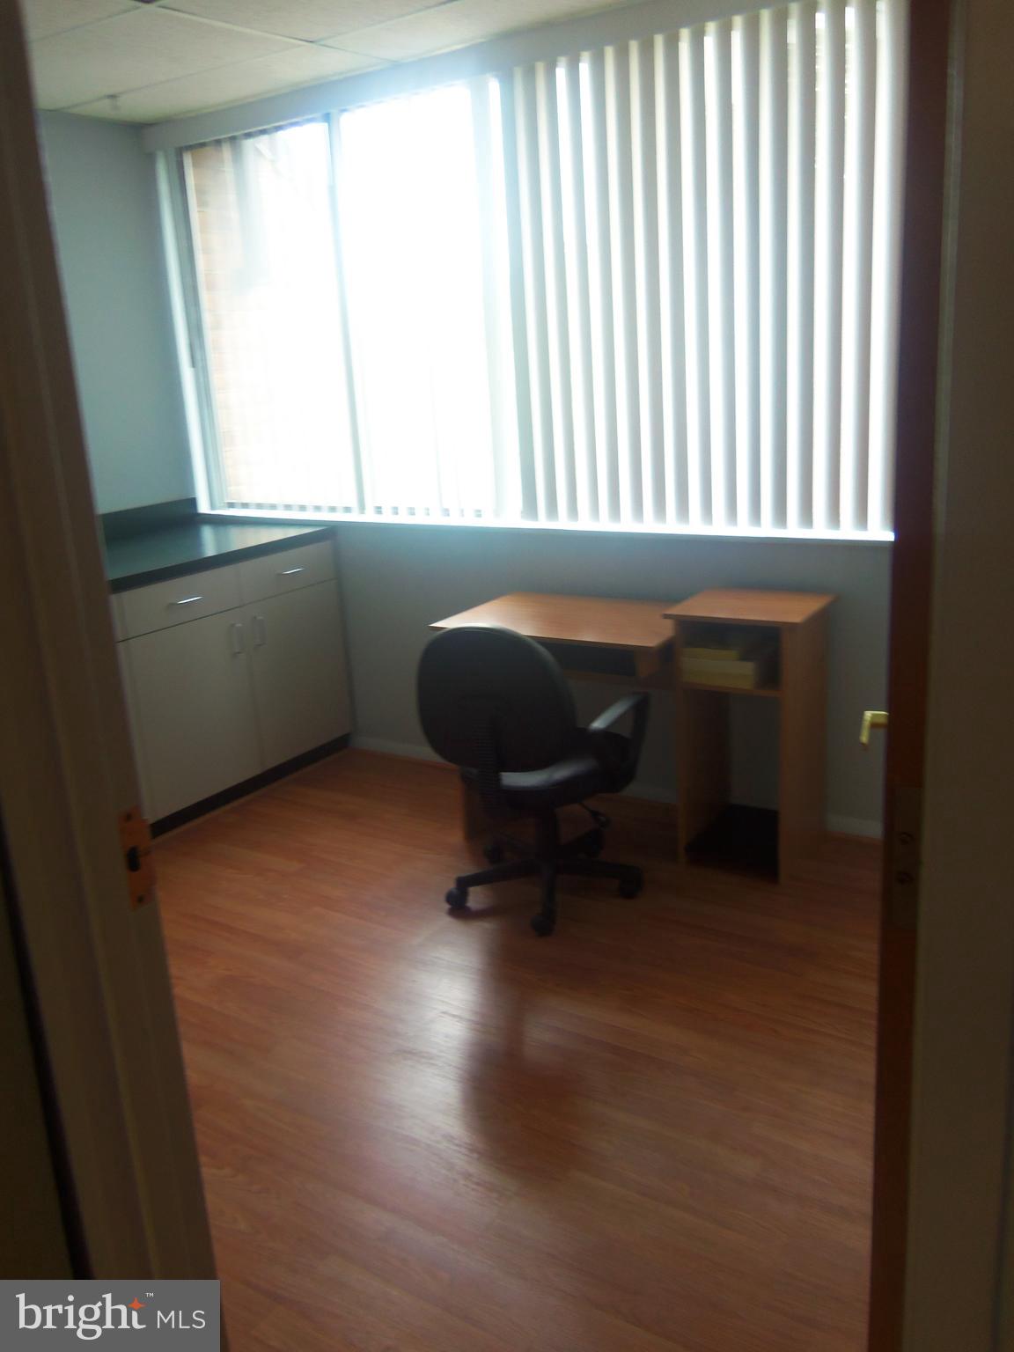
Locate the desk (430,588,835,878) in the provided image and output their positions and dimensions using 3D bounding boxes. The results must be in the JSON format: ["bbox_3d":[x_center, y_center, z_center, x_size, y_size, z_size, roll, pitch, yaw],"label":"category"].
[{"bbox_3d":[0.404,0.147,3.512,1.175,0.784,0.555,7,19,32],"label":"desk"}]

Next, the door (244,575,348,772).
[{"bbox_3d":[-0.820,-0.004,4.334,0.025,0.651,0.511,7,19,32],"label":"door"}]

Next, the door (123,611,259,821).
[{"bbox_3d":[-1.100,0.131,3.919,0.025,0.651,0.520,7,19,32],"label":"door"}]

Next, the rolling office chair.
[{"bbox_3d":[0.105,0.223,3.174,0.623,0.859,0.623,7,19,32],"label":"rolling office chair"}]

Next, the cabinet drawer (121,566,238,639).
[{"bbox_3d":[-1.123,-0.264,3.812,0.030,0.161,0.523,7,19,32],"label":"cabinet drawer"}]

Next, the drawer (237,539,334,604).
[{"bbox_3d":[-0.845,-0.399,4.225,0.030,0.161,0.505,7,19,32],"label":"drawer"}]

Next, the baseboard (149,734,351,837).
[{"bbox_3d":[-0.966,0.406,4.209,0.020,0.064,1.076,7,19,32],"label":"baseboard"}]

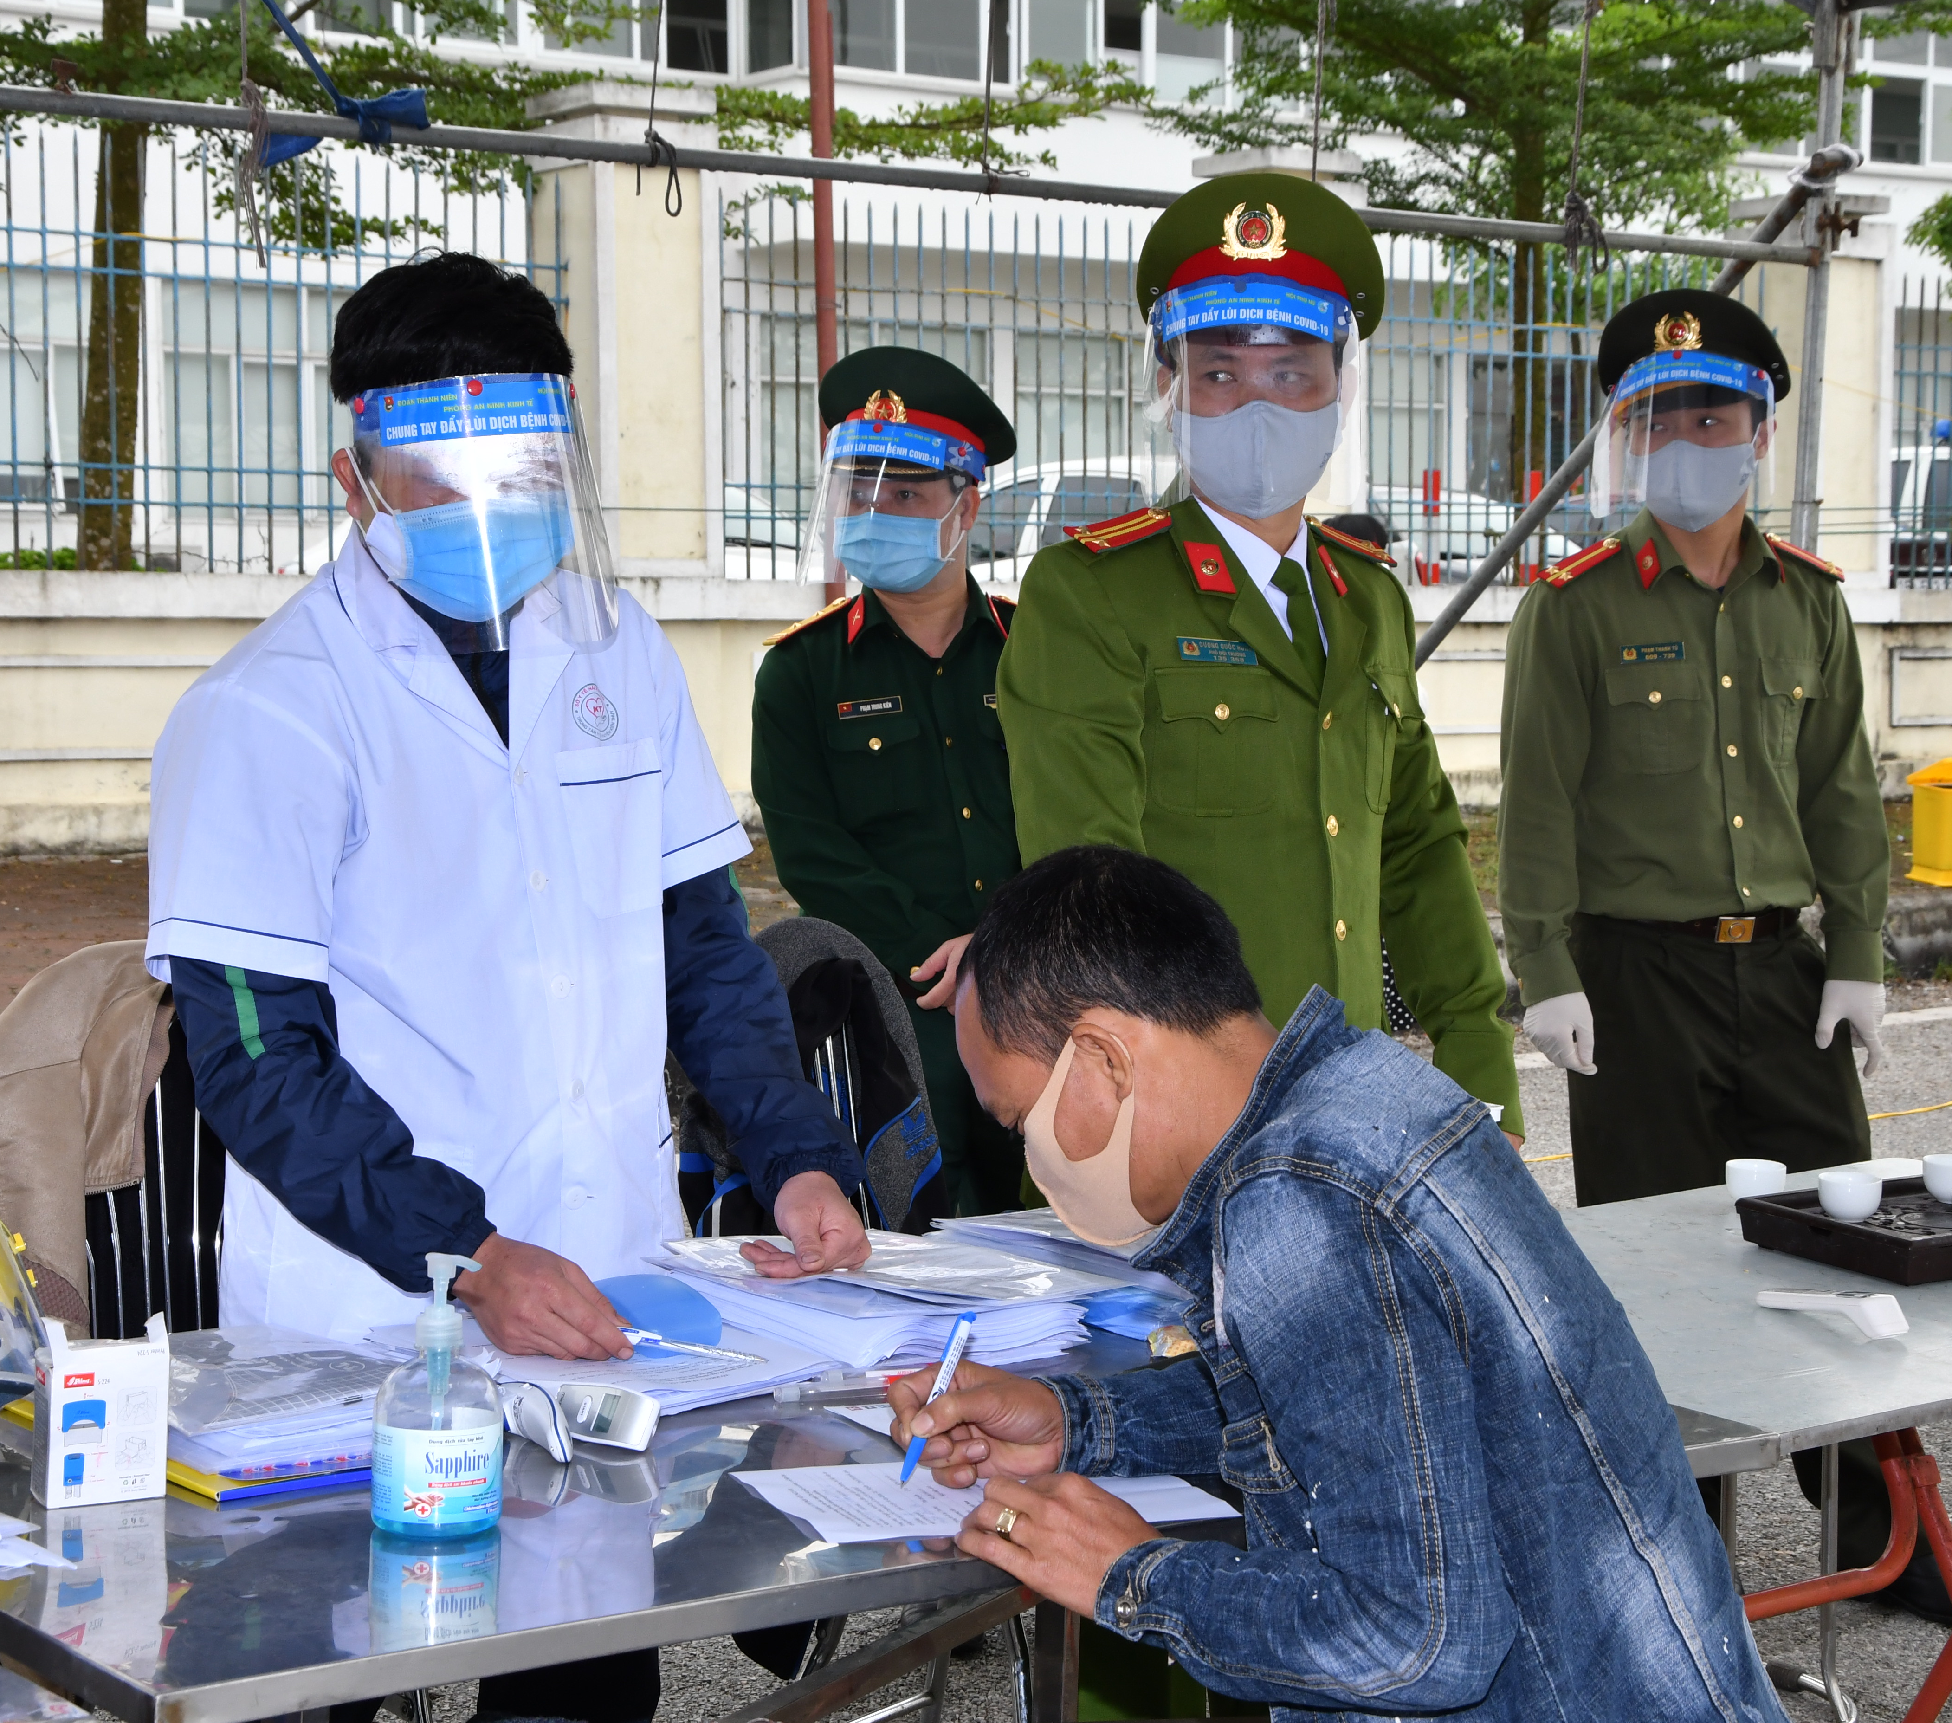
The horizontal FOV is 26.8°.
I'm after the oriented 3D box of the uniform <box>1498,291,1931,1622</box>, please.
[{"bbox_3d":[0.965,0.131,5.341,0.580,1.720,0.380,-3,7,-30],"label":"uniform"}]

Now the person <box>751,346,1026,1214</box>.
[{"bbox_3d":[-0.040,0.171,5.298,0.500,1.663,0.340,0,5,-5],"label":"person"}]

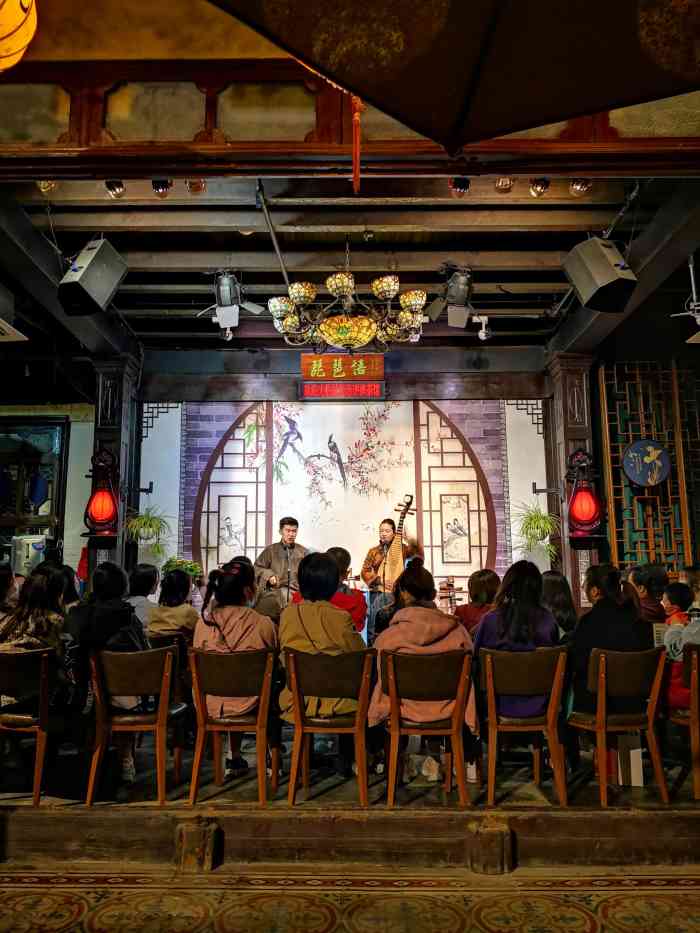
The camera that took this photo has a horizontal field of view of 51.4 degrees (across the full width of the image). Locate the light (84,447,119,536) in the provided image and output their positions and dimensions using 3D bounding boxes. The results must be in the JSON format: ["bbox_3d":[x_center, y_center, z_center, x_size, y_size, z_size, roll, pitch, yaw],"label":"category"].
[{"bbox_3d":[-2.145,0.216,6.282,0.270,0.760,0.260,0,-10,-1],"label":"light"}]

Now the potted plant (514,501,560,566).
[{"bbox_3d":[1.739,0.621,6.750,0.410,0.590,0.400,0,-9,0],"label":"potted plant"}]

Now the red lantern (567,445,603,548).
[{"bbox_3d":[2.044,0.260,6.318,0.290,0.790,0.280,0,-10,-1],"label":"red lantern"}]

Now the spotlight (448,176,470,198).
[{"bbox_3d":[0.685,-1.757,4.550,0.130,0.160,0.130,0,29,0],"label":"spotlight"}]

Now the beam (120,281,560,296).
[{"bbox_3d":[-0.052,-1.441,5.877,3.900,0.125,0.085,0,-10,-1],"label":"beam"}]

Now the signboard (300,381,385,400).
[{"bbox_3d":[-0.071,-0.742,7.157,0.820,0.175,0.060,0,-10,-1],"label":"signboard"}]

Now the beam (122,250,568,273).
[{"bbox_3d":[-0.113,-1.633,5.814,4.130,0.130,0.094,0,-9,0],"label":"beam"}]

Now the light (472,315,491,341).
[{"bbox_3d":[1.130,-1.190,6.252,0.150,0.210,0.150,-5,-11,24],"label":"light"}]

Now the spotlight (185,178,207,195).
[{"bbox_3d":[-0.916,-1.665,4.313,0.130,0.130,0.140,0,-10,-1],"label":"spotlight"}]

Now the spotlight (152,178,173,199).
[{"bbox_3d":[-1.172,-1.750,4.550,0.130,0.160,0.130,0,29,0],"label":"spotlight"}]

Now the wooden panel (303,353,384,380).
[{"bbox_3d":[-0.069,-0.982,7.198,0.820,0.285,0.050,0,-10,-1],"label":"wooden panel"}]

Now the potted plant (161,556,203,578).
[{"bbox_3d":[-1.563,0.965,6.750,0.400,0.340,0.380,0,-9,0],"label":"potted plant"}]

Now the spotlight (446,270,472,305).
[{"bbox_3d":[0.873,-1.427,5.800,0.190,0.240,0.190,2,31,-15],"label":"spotlight"}]

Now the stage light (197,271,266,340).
[{"bbox_3d":[-0.883,-1.207,5.422,0.490,0.490,0.340,0,-10,-1],"label":"stage light"}]

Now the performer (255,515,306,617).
[{"bbox_3d":[-0.616,1.085,6.609,0.580,1.300,0.720,2,-9,-12],"label":"performer"}]

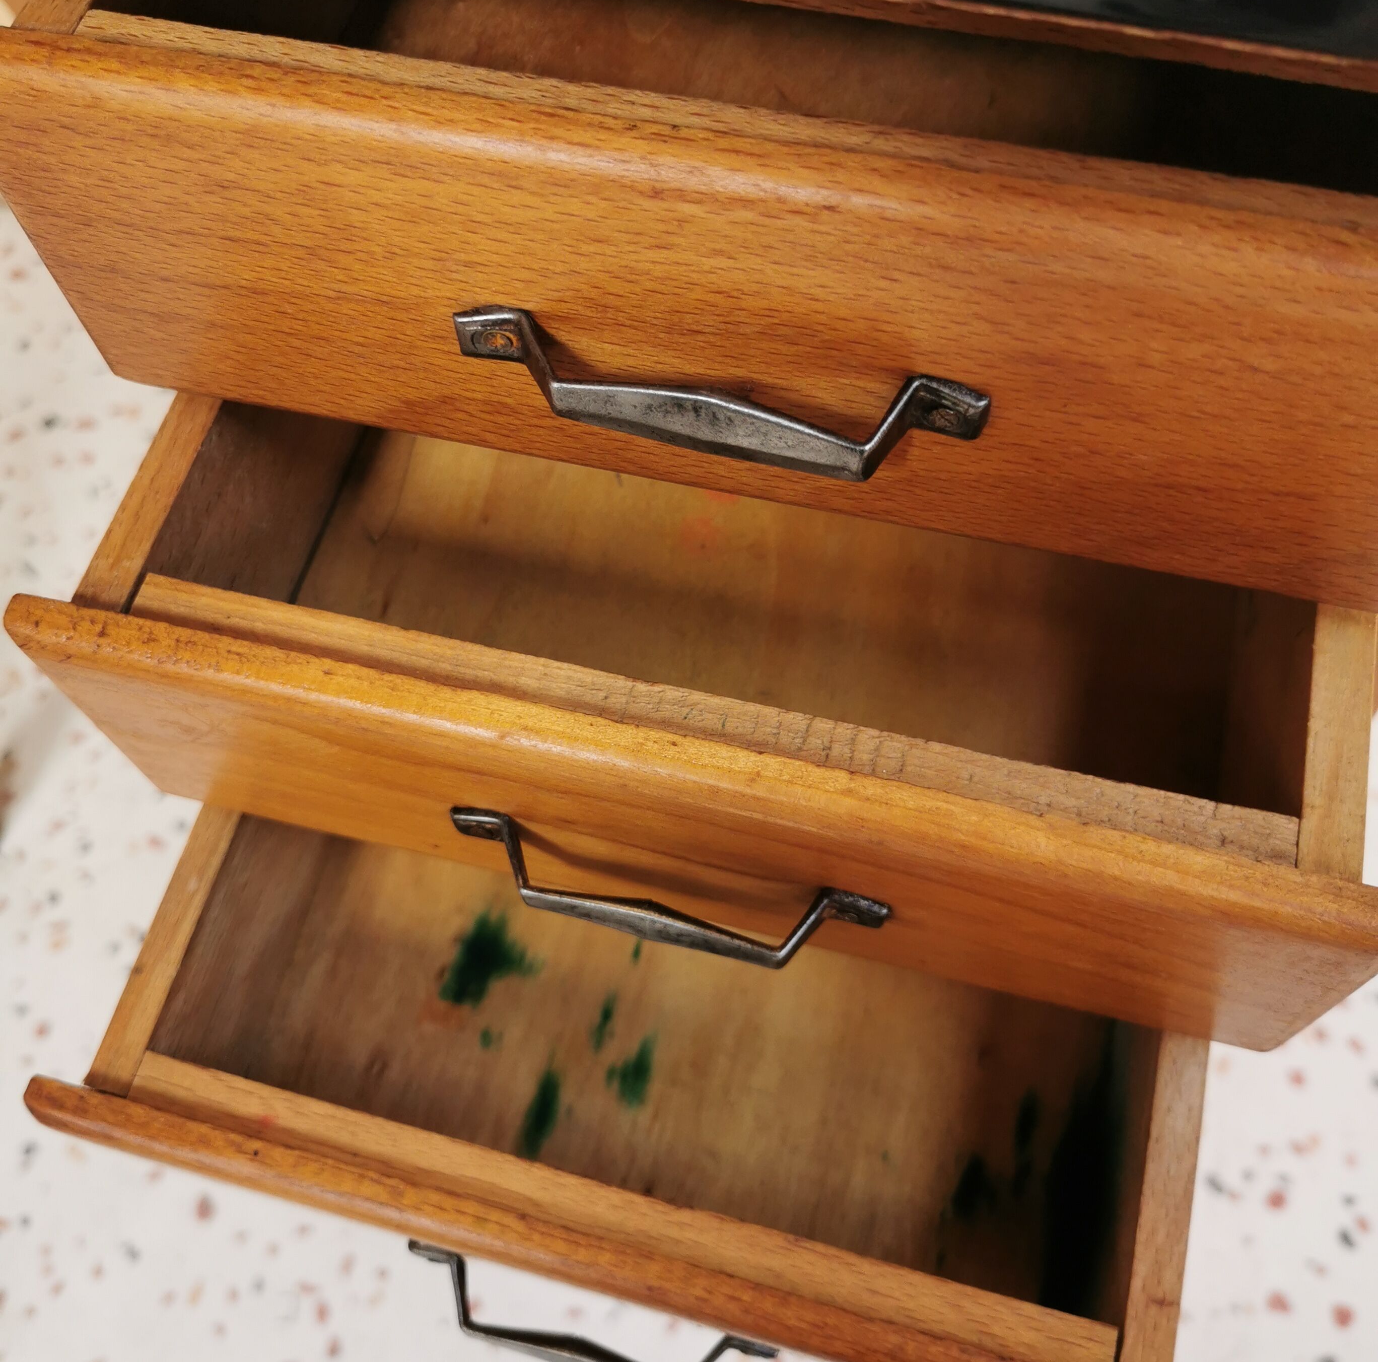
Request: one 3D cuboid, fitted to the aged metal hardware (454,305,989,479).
[{"bbox_3d":[0.006,-0.066,0.334,0.127,0.021,0.021,12,65,9],"label":"aged metal hardware"}]

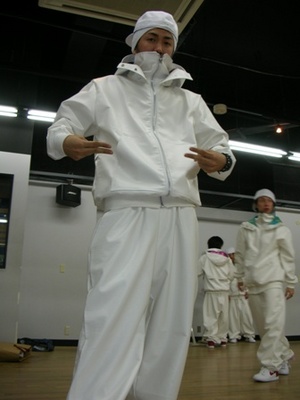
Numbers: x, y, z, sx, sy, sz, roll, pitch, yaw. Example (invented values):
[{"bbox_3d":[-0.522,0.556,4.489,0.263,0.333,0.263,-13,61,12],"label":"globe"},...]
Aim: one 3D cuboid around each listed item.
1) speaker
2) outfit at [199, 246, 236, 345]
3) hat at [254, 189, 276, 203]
[{"bbox_3d":[-1.258,-0.070,6.250,0.170,0.250,0.345,-15,-21,43],"label":"speaker"},{"bbox_3d":[1.061,1.551,6.500,0.600,1.500,0.380,-1,-15,8],"label":"outfit"},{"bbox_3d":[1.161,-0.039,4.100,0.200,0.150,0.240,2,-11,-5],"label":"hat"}]

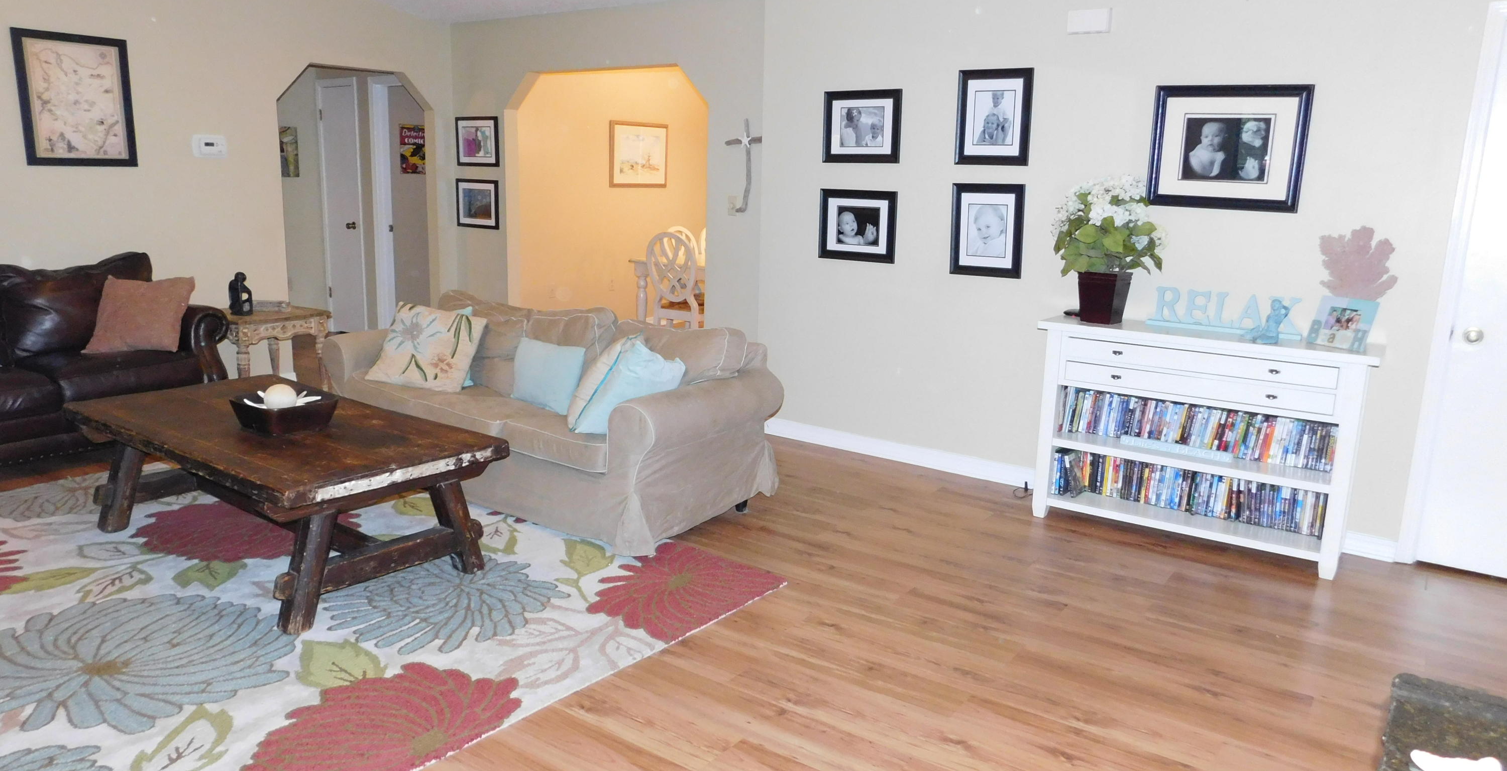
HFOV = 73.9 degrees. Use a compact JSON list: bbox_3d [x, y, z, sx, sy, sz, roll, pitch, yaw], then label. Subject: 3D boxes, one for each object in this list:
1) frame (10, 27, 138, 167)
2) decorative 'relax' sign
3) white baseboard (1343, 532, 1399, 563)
[{"bbox_3d":[-3.514,-1.482,5.223,0.028,0.664,0.532,10,14,35],"label":"frame"},{"bbox_3d":[1.915,-0.298,4.064,0.590,0.165,0.050,10,14,35],"label":"decorative 'relax' sign"},{"bbox_3d":[2.461,0.647,3.997,0.185,0.098,0.016,10,14,35],"label":"white baseboard"}]

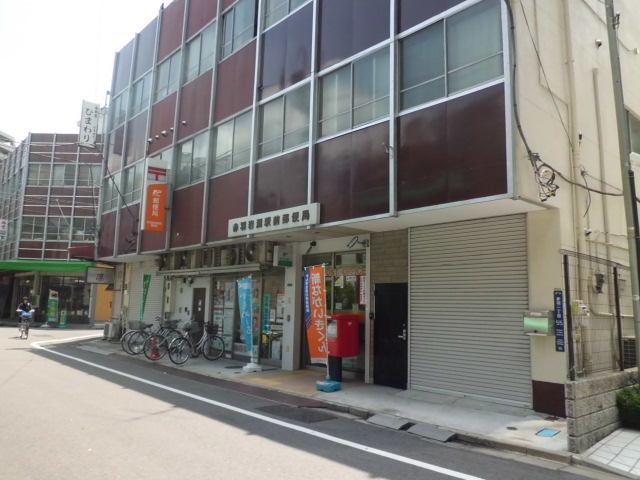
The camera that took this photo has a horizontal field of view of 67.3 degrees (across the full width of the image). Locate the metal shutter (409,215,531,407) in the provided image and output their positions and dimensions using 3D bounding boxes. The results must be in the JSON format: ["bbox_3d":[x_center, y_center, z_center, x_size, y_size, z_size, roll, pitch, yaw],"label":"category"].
[{"bbox_3d":[2.501,1.171,8.341,0.100,3.025,2.267,9,-11,-42],"label":"metal shutter"}]

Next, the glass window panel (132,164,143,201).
[{"bbox_3d":[-6.348,-2.004,16.801,0.060,1.260,0.920,9,-11,-43],"label":"glass window panel"}]

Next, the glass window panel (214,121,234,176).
[{"bbox_3d":[-2.573,-2.469,12.890,0.060,1.260,0.940,9,-11,-43],"label":"glass window panel"}]

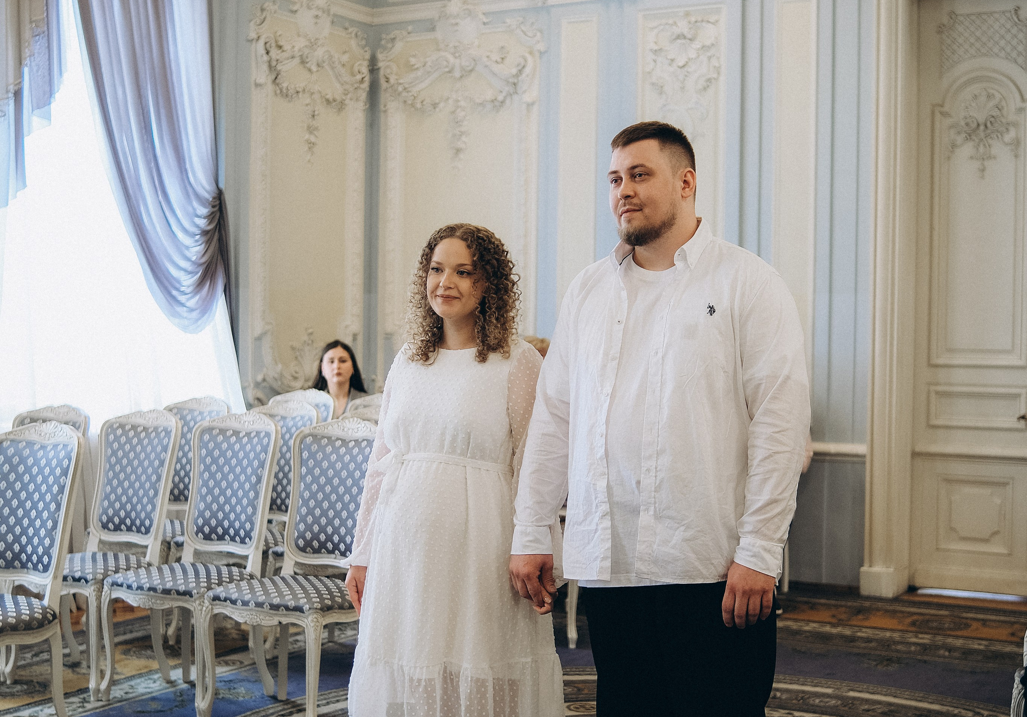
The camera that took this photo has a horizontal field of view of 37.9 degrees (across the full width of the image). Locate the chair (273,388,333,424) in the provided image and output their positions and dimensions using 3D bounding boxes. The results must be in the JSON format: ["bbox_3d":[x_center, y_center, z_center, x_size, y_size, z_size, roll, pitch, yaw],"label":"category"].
[{"bbox_3d":[-1.191,0.703,7.716,0.515,1.055,0.600,1,1,29],"label":"chair"}]

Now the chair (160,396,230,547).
[{"bbox_3d":[-1.598,0.714,6.929,0.515,1.055,0.600,1,1,29],"label":"chair"}]

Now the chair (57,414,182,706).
[{"bbox_3d":[-1.618,0.735,5.907,0.515,1.055,0.600,1,1,29],"label":"chair"}]

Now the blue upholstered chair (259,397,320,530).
[{"bbox_3d":[-1.131,0.725,6.665,0.515,1.055,0.600,1,1,29],"label":"blue upholstered chair"}]

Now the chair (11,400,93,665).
[{"bbox_3d":[-2.062,0.724,6.157,0.515,1.055,0.600,1,1,29],"label":"chair"}]

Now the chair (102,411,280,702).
[{"bbox_3d":[-1.187,0.744,5.663,0.515,1.055,0.600,1,1,29],"label":"chair"}]

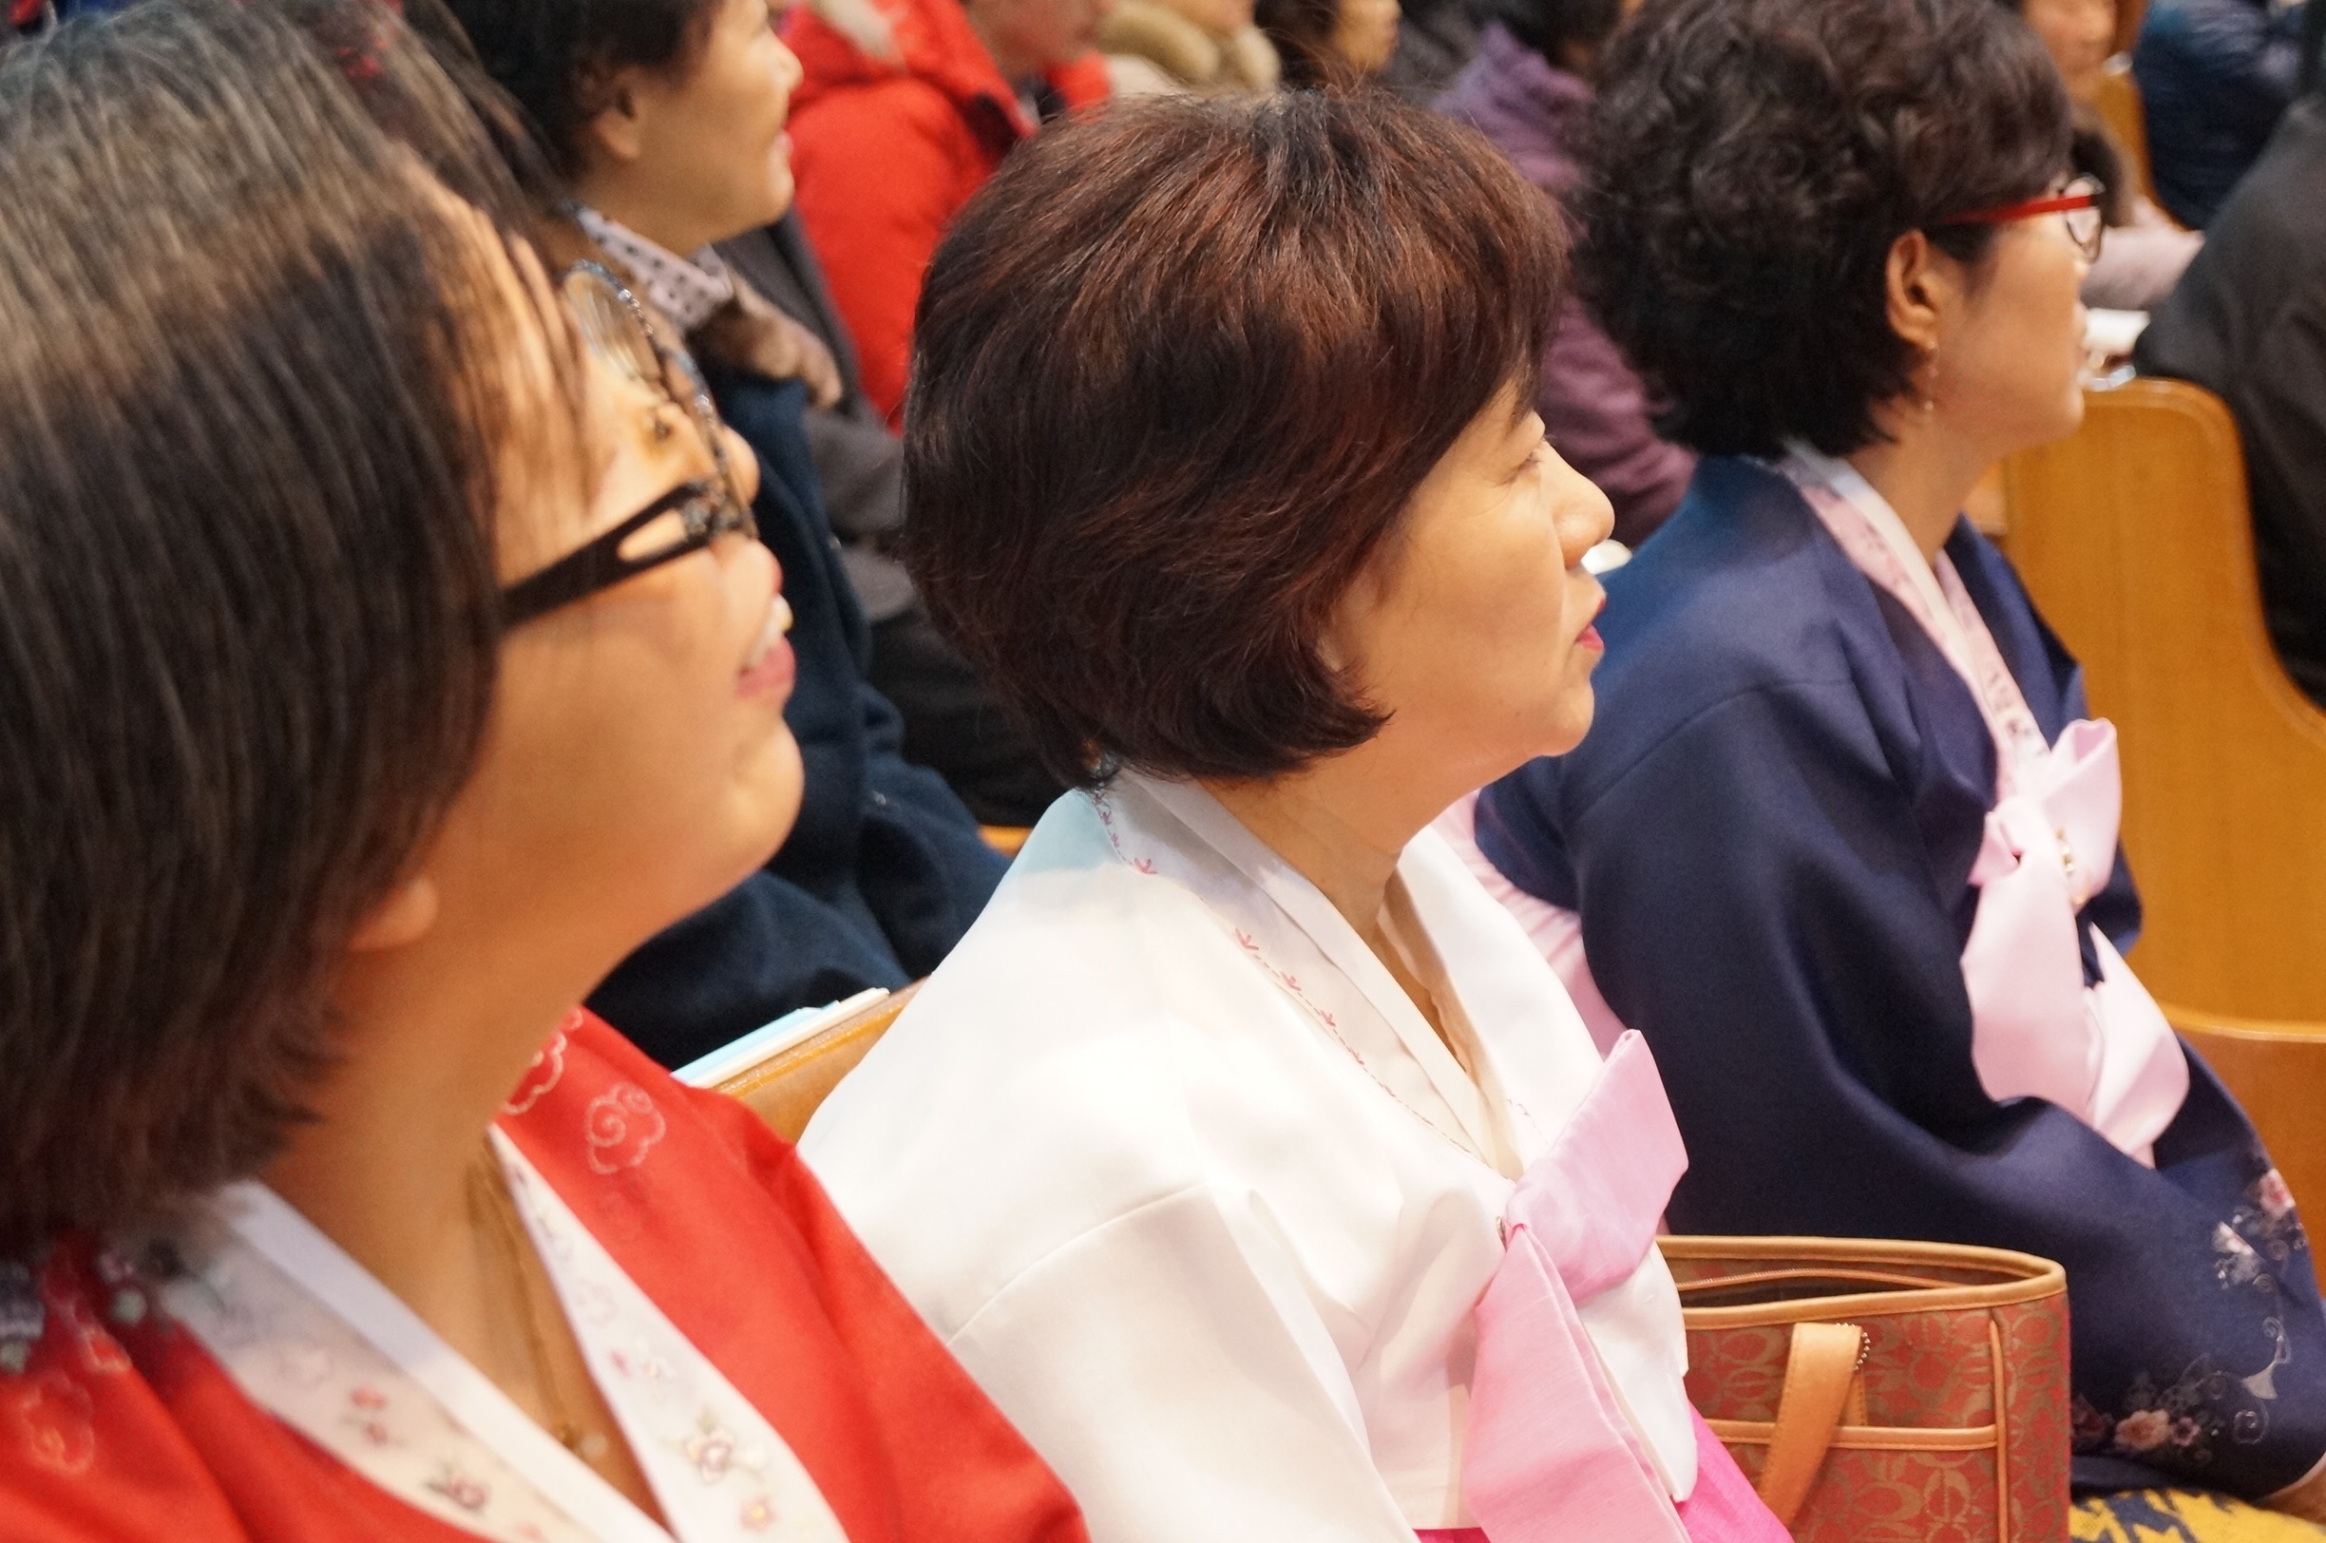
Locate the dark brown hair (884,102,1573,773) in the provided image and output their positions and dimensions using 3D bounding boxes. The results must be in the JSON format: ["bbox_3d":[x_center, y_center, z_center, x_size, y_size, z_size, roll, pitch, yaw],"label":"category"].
[{"bbox_3d":[0.024,-0.114,1.660,0.228,0.235,0.205,-9,14,-14],"label":"dark brown hair"}]

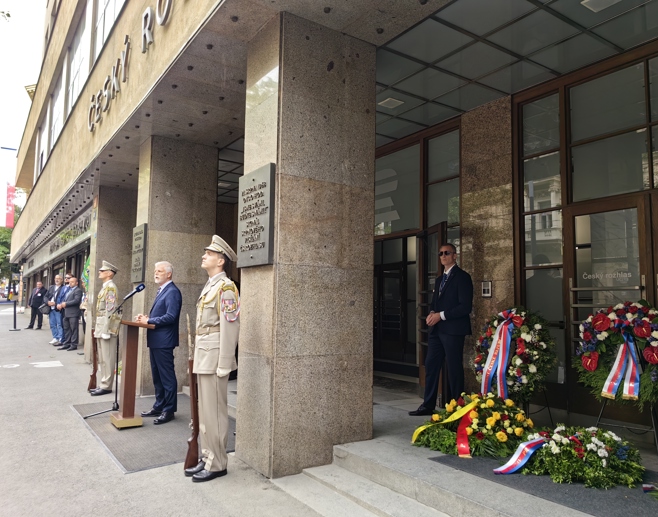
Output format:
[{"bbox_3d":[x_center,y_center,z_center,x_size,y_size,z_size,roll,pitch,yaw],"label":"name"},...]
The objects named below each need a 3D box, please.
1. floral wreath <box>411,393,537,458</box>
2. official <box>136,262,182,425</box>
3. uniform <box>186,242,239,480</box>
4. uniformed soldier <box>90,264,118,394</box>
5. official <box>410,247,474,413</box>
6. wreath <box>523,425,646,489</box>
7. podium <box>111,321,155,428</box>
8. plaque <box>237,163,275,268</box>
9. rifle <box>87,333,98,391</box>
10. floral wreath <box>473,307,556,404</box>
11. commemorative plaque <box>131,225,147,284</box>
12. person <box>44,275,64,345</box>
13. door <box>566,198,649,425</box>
[{"bbox_3d":[1.248,1.429,4.602,0.800,0.380,0.930,5,-7,-34],"label":"floral wreath"},{"bbox_3d":[-1.964,0.937,6.039,0.500,1.810,0.540,6,-8,-44],"label":"official"},{"bbox_3d":[-0.945,0.762,4.189,0.430,1.910,0.540,5,-7,-34],"label":"uniform"},{"bbox_3d":[-3.258,0.987,7.544,0.380,1.890,0.520,5,-7,-37],"label":"uniformed soldier"},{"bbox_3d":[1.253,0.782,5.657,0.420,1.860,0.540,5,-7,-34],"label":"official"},{"bbox_3d":[1.832,1.399,3.790,0.690,0.300,0.820,5,-7,-34],"label":"wreath"},{"bbox_3d":[-2.171,1.239,5.666,0.380,1.130,0.480,5,-7,-34],"label":"podium"},{"bbox_3d":[-0.643,-0.350,4.541,0.050,0.846,0.622,5,-7,-34],"label":"plaque"},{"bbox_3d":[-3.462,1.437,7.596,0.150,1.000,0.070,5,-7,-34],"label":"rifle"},{"bbox_3d":[1.820,0.919,5.121,0.300,0.950,0.870,5,-7,-34],"label":"floral wreath"},{"bbox_3d":[-2.857,-0.064,7.800,0.055,0.846,0.622,5,-7,-34],"label":"commemorative plaque"},{"bbox_3d":[-7.211,1.333,13.722,0.550,1.790,0.400,0,-6,5],"label":"person"},{"bbox_3d":[2.625,0.456,4.894,0.100,2.070,0.830,5,-7,-34],"label":"door"}]

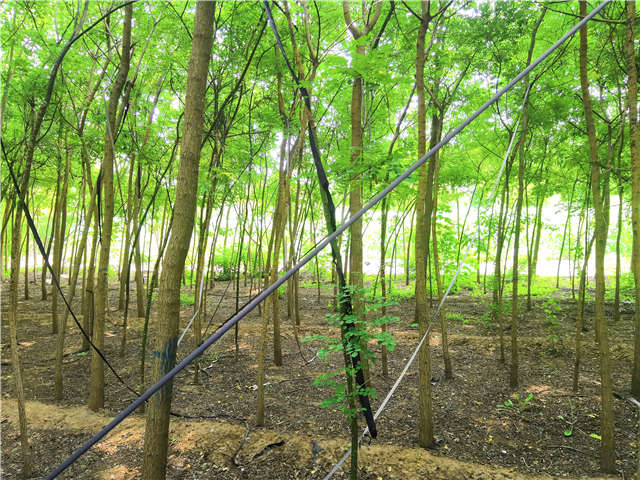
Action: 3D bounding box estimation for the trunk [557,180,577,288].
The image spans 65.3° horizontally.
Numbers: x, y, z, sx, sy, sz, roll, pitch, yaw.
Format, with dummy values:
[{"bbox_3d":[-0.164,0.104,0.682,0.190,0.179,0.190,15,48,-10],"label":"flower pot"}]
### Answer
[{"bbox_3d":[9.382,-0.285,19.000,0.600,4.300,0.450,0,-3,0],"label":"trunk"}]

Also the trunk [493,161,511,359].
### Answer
[{"bbox_3d":[2.625,0.296,7.200,0.220,2.950,0.190,0,-3,0],"label":"trunk"}]

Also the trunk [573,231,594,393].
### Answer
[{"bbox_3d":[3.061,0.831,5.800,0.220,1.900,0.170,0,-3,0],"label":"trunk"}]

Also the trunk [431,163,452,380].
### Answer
[{"bbox_3d":[1.571,0.359,6.400,0.230,2.870,0.180,0,-3,0],"label":"trunk"}]

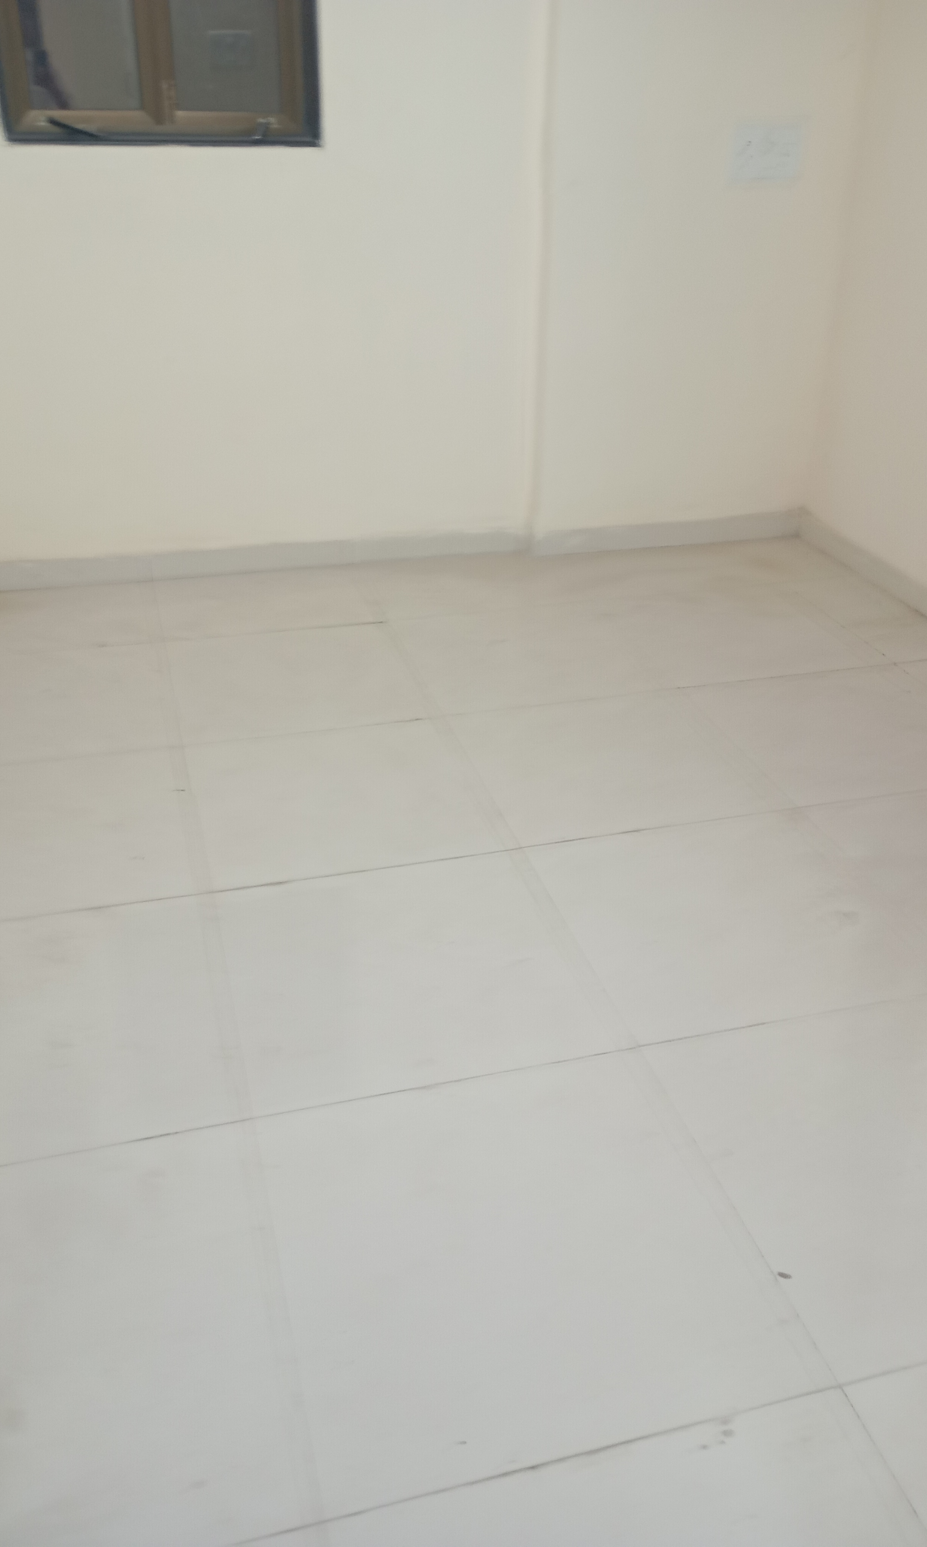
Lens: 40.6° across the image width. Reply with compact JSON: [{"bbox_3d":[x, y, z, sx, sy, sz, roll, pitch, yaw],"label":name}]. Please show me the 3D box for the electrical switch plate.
[{"bbox_3d":[0.860,-1.756,3.544,0.205,0.148,0.018,-7,29,-13],"label":"electrical switch plate"}]

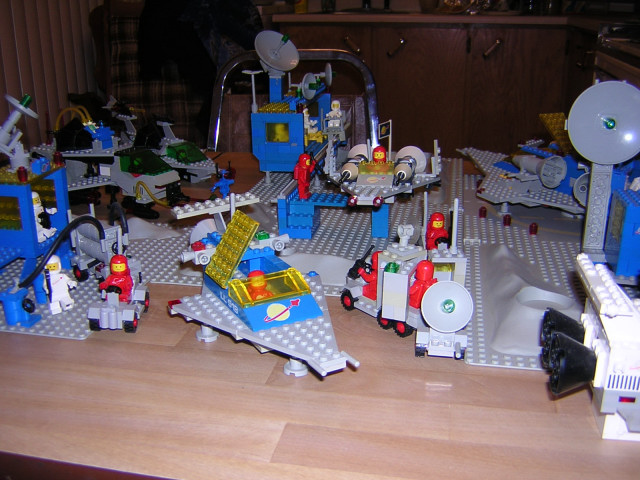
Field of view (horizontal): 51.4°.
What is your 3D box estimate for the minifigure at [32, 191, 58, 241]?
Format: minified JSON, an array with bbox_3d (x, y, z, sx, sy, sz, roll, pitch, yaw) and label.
[{"bbox_3d":[-0.235,-0.019,0.565,0.021,0.041,0.024,12,23,33],"label":"minifigure"}]

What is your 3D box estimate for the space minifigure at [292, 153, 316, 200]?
[{"bbox_3d":[-0.015,-0.062,0.655,0.020,0.042,0.023,5,19,16],"label":"space minifigure"}]

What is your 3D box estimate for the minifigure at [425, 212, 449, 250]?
[{"bbox_3d":[0.101,-0.007,0.575,0.025,0.036,0.024,-6,19,-16],"label":"minifigure"}]

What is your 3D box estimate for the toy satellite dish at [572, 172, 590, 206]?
[{"bbox_3d":[0.242,-0.045,0.605,0.035,0.035,0.010,-9,20,-23],"label":"toy satellite dish"}]

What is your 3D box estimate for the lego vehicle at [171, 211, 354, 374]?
[{"bbox_3d":[-0.033,0.034,0.438,0.112,0.085,0.174,-11,21,-27],"label":"lego vehicle"}]

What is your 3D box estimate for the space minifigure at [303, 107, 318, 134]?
[{"bbox_3d":[-0.013,-0.149,0.840,0.023,0.033,0.023,4,19,13],"label":"space minifigure"}]

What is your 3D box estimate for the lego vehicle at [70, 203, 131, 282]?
[{"bbox_3d":[-0.181,0.005,0.565,0.058,0.062,0.034,14,24,37],"label":"lego vehicle"}]

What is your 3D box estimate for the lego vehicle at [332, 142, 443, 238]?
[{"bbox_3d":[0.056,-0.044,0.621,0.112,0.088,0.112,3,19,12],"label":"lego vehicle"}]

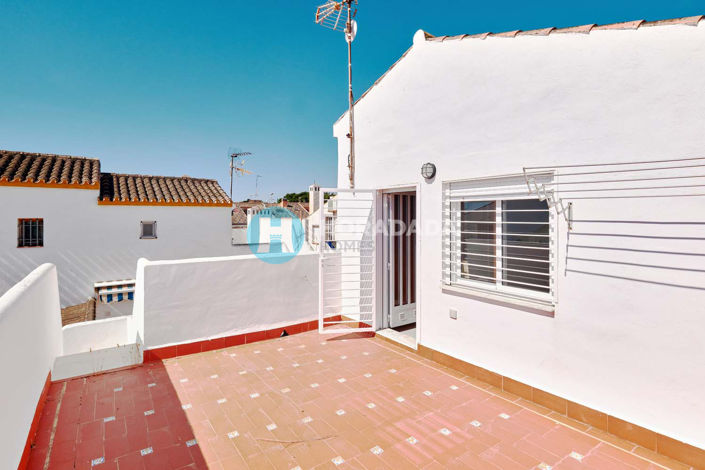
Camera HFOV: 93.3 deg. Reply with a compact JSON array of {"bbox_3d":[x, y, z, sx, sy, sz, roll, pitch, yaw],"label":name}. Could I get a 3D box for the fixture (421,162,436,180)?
[{"bbox_3d":[0.887,-0.738,3.857,0.090,0.185,0.185,-2,2,-37],"label":"fixture"}]

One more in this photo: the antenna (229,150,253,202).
[{"bbox_3d":[-4.205,-2.159,12.500,0.850,2.000,0.500,0,2,12],"label":"antenna"}]

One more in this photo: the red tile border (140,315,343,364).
[{"bbox_3d":[-1.357,1.434,4.778,2.777,0.146,0.025,-2,2,-34],"label":"red tile border"}]

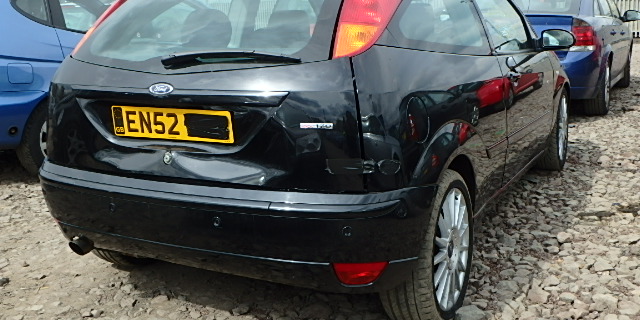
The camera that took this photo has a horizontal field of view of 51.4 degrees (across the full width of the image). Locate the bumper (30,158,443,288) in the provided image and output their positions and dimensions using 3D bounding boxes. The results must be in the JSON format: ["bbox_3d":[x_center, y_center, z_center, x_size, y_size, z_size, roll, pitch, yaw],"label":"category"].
[{"bbox_3d":[-0.444,0.172,2.441,1.660,0.330,0.440,5,15,28],"label":"bumper"}]

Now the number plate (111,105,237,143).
[{"bbox_3d":[-0.513,-0.120,2.265,0.520,0.111,0.014,5,15,28],"label":"number plate"}]

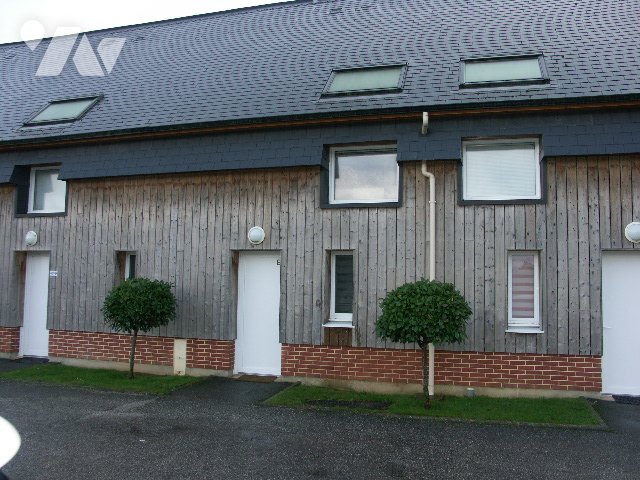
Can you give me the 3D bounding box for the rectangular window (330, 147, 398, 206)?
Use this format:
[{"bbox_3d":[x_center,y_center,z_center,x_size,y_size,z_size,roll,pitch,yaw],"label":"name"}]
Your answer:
[{"bbox_3d":[0.726,-1.068,8.802,1.160,0.950,0.080,0,-4,16],"label":"rectangular window"}]

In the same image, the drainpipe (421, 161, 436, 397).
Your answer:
[{"bbox_3d":[1.640,0.549,8.066,0.220,3.530,0.110,0,-4,16],"label":"drainpipe"}]

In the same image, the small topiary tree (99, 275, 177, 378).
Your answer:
[{"bbox_3d":[-3.075,1.480,8.946,1.200,1.660,1.180,0,-4,16],"label":"small topiary tree"}]

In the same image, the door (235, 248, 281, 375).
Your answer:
[{"bbox_3d":[-1.043,1.242,9.171,0.890,2.120,0.080,0,-4,16],"label":"door"}]

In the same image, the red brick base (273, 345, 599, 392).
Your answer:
[{"bbox_3d":[1.681,1.916,8.206,4.750,0.510,0.200,0,-4,16],"label":"red brick base"}]

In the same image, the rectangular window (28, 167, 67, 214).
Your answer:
[{"bbox_3d":[-5.302,-0.988,10.559,1.080,0.940,0.080,0,-4,16],"label":"rectangular window"}]

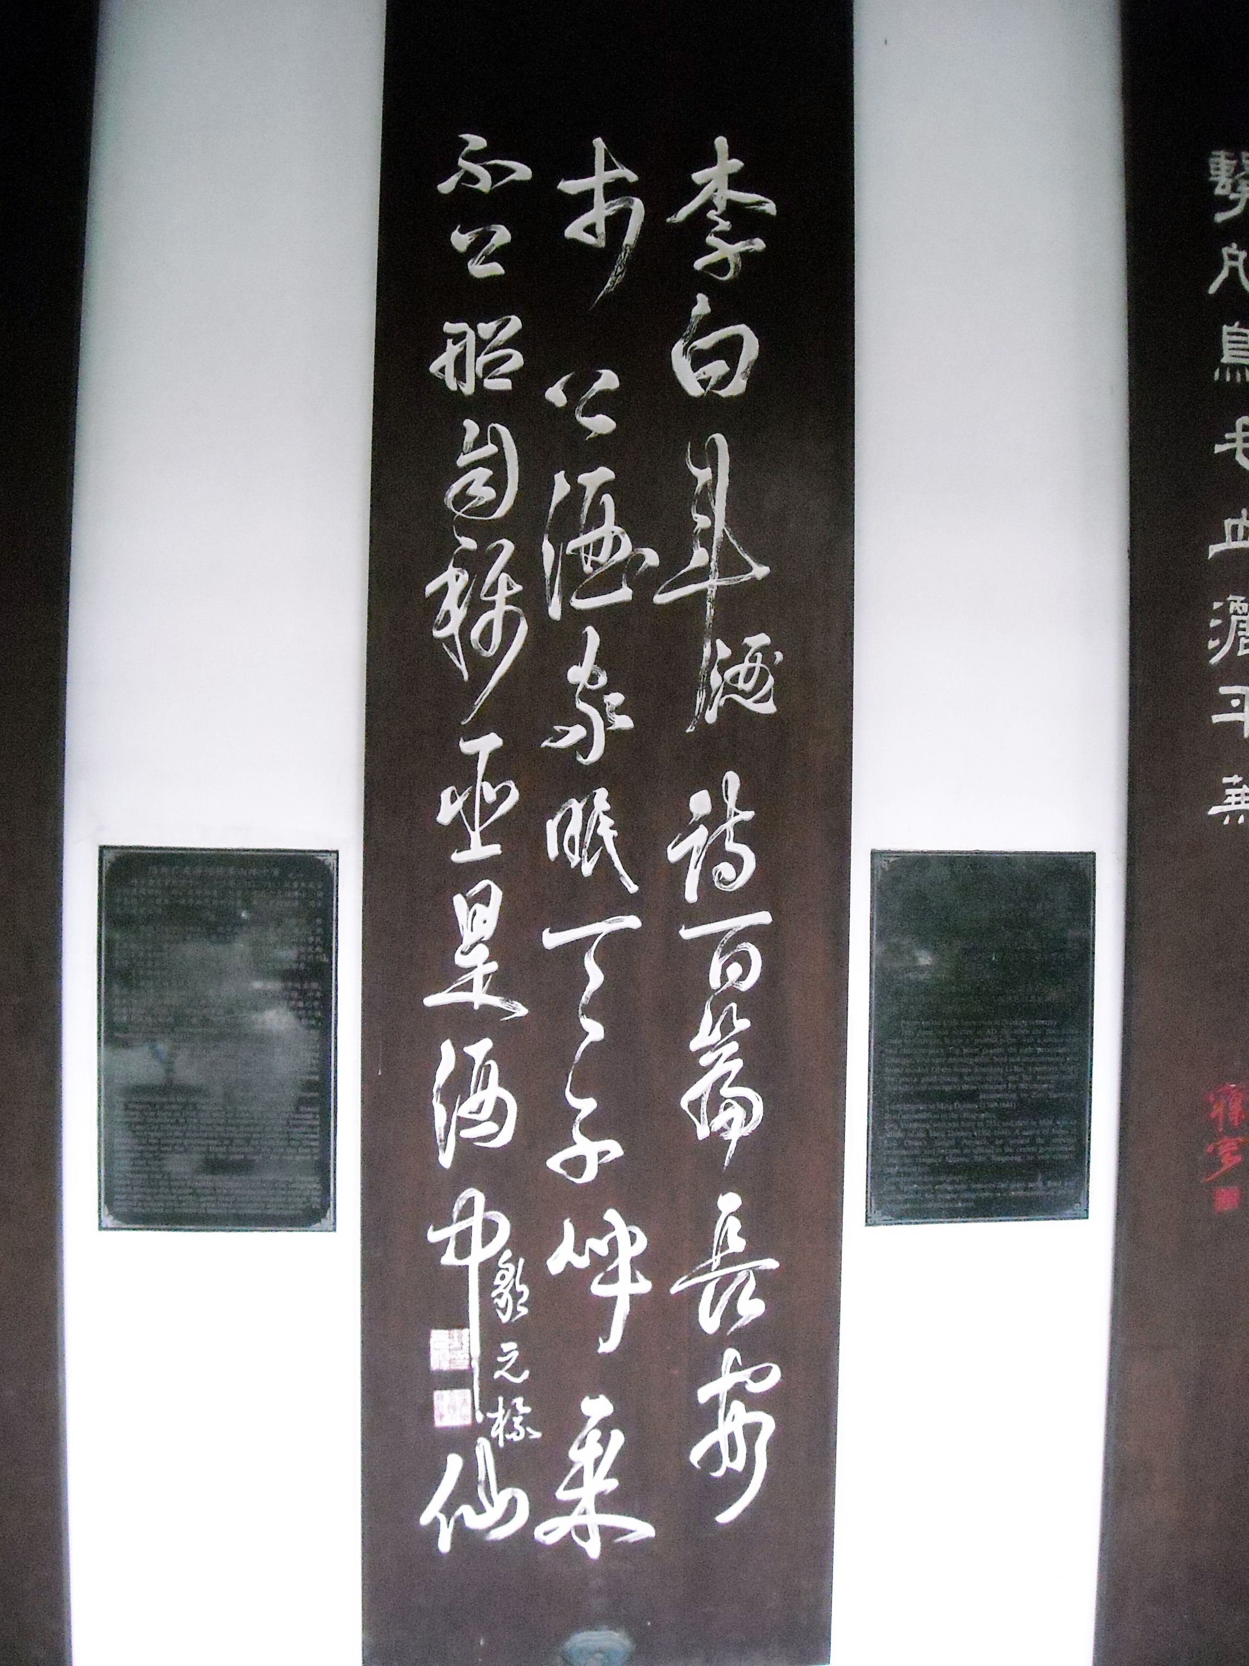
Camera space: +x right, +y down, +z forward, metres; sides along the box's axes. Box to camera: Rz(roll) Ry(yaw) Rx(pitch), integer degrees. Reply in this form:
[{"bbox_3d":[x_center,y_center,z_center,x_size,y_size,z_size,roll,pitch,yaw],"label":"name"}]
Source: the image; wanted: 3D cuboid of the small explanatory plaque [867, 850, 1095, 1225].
[{"bbox_3d":[0.561,0.322,2.647,0.360,0.584,0.025,1,0,-4],"label":"small explanatory plaque"}]

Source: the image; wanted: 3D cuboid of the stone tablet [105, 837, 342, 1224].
[{"bbox_3d":[-0.618,0.316,2.565,0.360,0.584,0.025,1,0,-4],"label":"stone tablet"}]

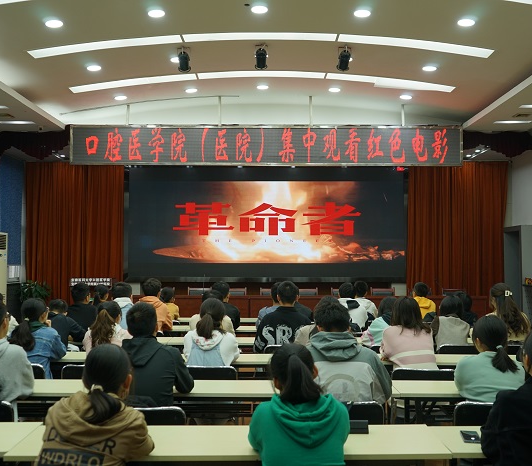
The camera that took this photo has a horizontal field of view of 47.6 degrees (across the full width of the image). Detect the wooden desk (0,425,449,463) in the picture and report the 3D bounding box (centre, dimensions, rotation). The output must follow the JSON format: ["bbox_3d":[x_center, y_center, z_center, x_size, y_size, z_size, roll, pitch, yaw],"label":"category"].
[{"bbox_3d":[-0.147,1.267,2.598,1.800,0.750,0.410,0,-2,-1],"label":"wooden desk"}]

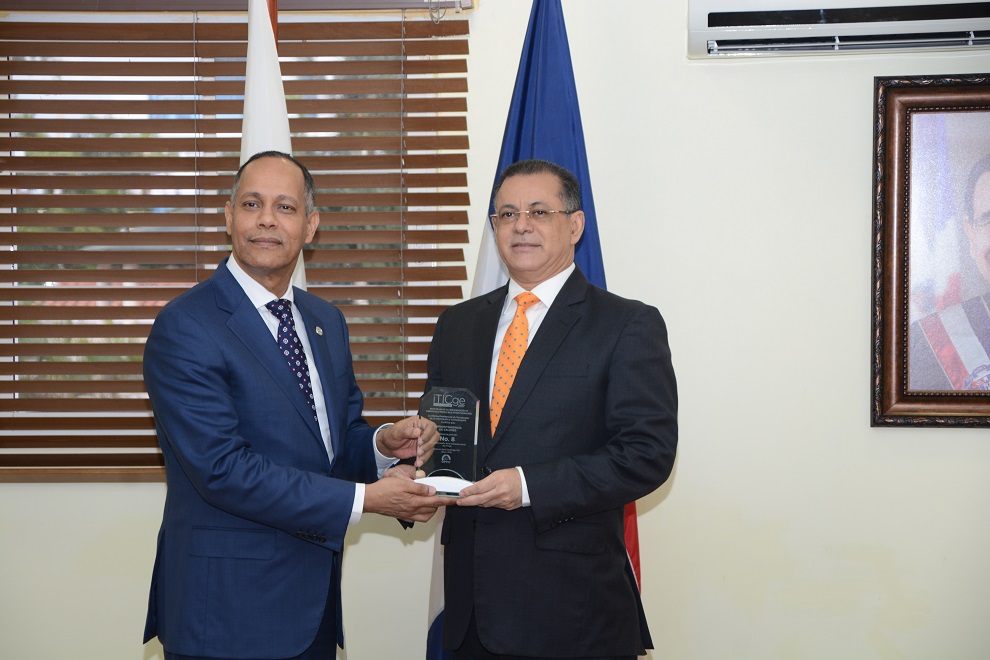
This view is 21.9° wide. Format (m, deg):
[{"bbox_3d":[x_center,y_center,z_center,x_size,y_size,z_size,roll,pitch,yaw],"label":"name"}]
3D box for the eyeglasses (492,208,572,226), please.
[{"bbox_3d":[0.085,-0.227,5.080,0.140,0.042,0.140,-3,1,25],"label":"eyeglasses"}]

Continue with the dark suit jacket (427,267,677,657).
[{"bbox_3d":[0.087,0.261,5.070,0.560,0.780,0.410,1,2,31],"label":"dark suit jacket"}]

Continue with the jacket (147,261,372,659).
[{"bbox_3d":[-0.445,0.251,4.990,0.550,0.780,0.430,-2,3,-44],"label":"jacket"}]

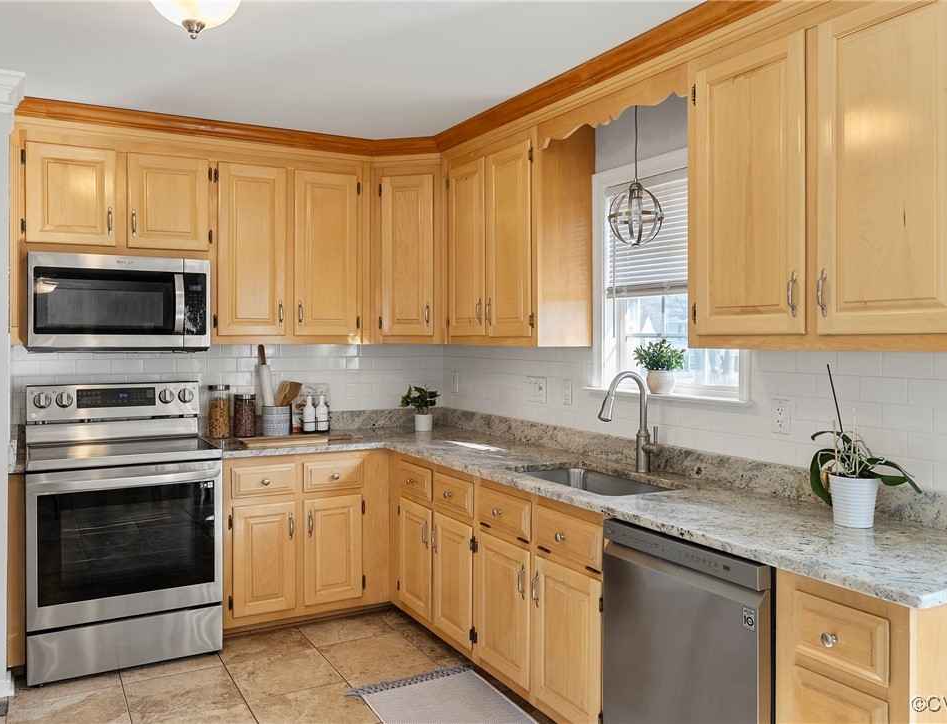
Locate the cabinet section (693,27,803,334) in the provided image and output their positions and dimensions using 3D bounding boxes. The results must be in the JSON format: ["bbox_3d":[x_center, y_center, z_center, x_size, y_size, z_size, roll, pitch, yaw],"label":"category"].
[{"bbox_3d":[0.909,-0.492,2.373,0.250,0.834,0.405,-1,1,-29],"label":"cabinet section"}]

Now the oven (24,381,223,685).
[{"bbox_3d":[-1.607,0.710,3.597,0.762,1.194,0.695,-1,2,-29],"label":"oven"}]

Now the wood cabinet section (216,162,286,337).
[{"bbox_3d":[-1.151,-0.553,3.979,0.333,0.838,0.250,-1,1,-29],"label":"wood cabinet section"}]

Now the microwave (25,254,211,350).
[{"bbox_3d":[-1.673,-0.266,3.718,0.756,0.433,0.410,-1,2,-29],"label":"microwave"}]

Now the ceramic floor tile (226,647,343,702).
[{"bbox_3d":[-0.802,1.322,3.321,0.406,0.010,0.406,-1,2,-29],"label":"ceramic floor tile"}]

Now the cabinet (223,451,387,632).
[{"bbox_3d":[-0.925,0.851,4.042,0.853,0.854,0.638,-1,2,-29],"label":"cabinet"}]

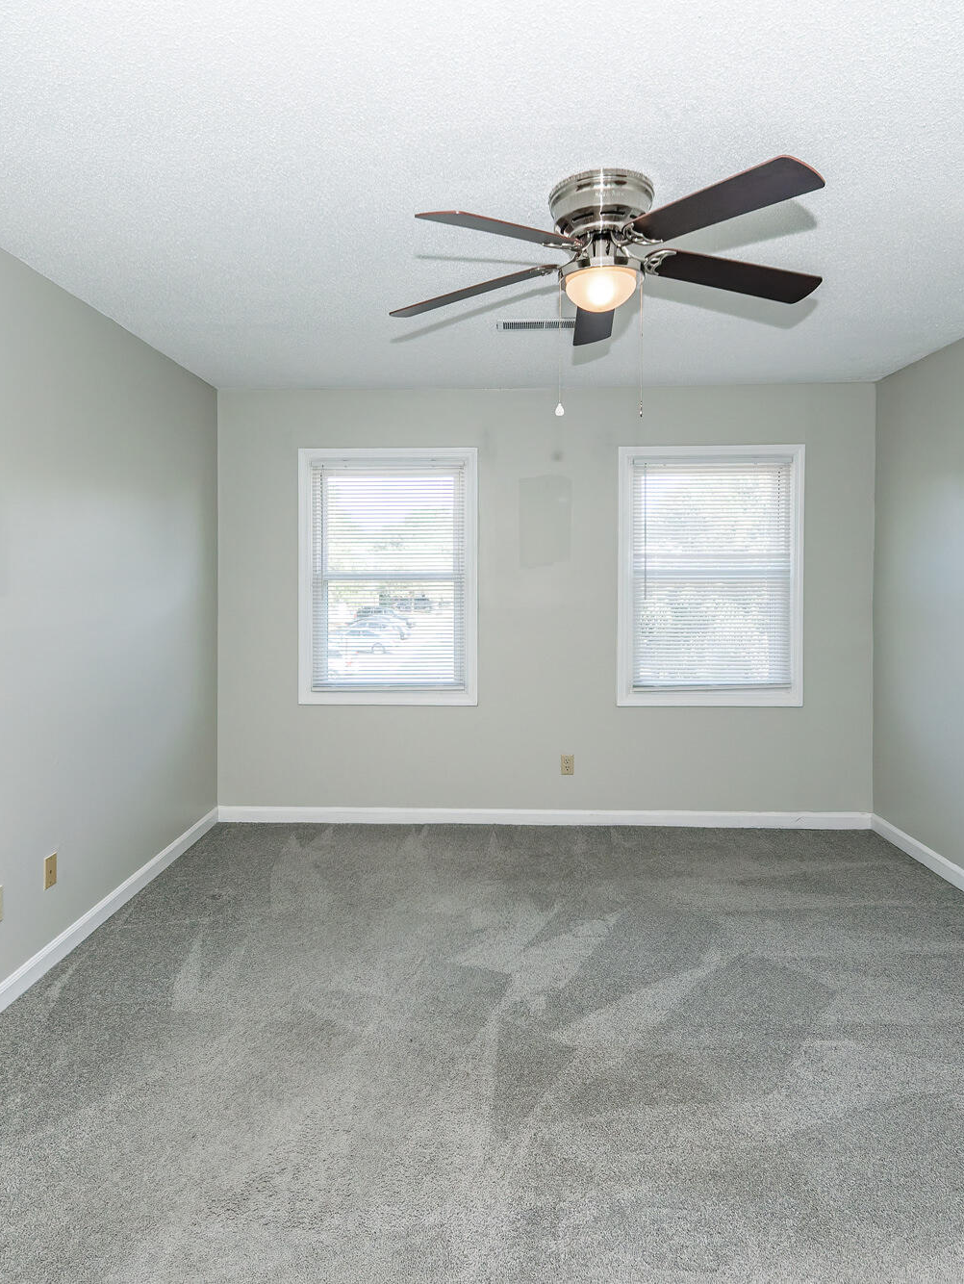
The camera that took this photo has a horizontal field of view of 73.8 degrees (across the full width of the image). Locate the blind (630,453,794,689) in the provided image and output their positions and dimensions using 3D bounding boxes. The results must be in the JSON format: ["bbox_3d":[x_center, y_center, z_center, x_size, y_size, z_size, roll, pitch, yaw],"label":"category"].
[{"bbox_3d":[1.270,-0.366,3.536,0.869,1.287,0.035,0,3,2],"label":"blind"}]

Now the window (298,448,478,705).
[{"bbox_3d":[-0.518,-0.354,3.575,0.999,1.416,0.050,0,3,2],"label":"window"}]

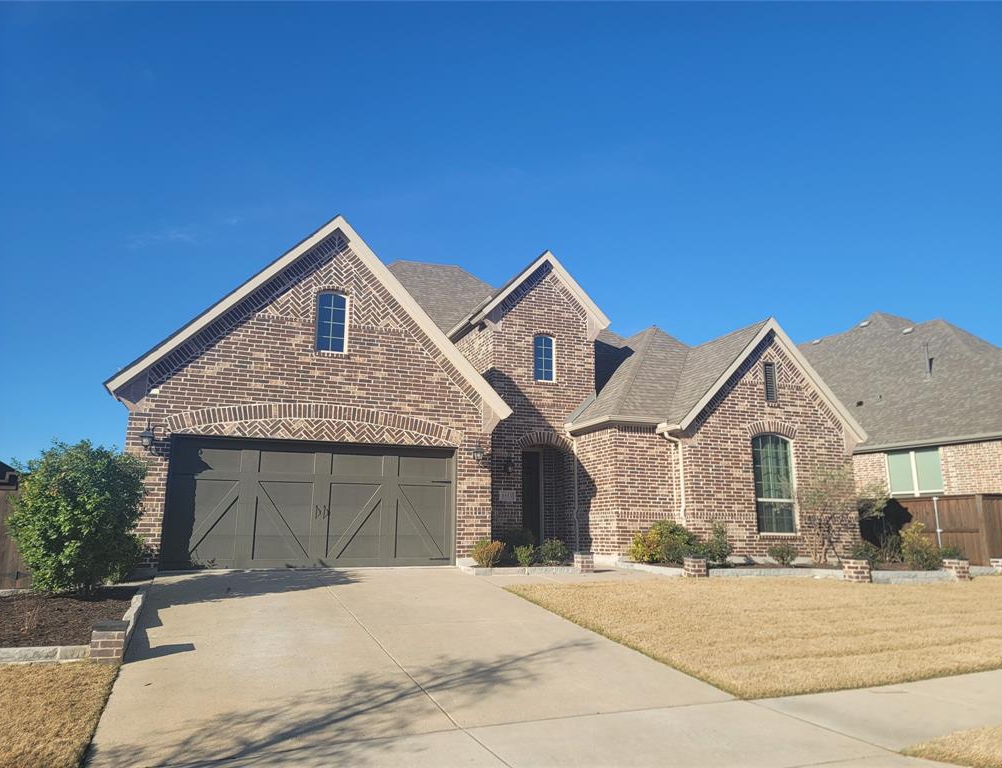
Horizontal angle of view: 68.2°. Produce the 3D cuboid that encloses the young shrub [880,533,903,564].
[{"bbox_3d":[7.974,3.359,15.100,0.518,0.641,0.502,5,-12,-21],"label":"young shrub"}]

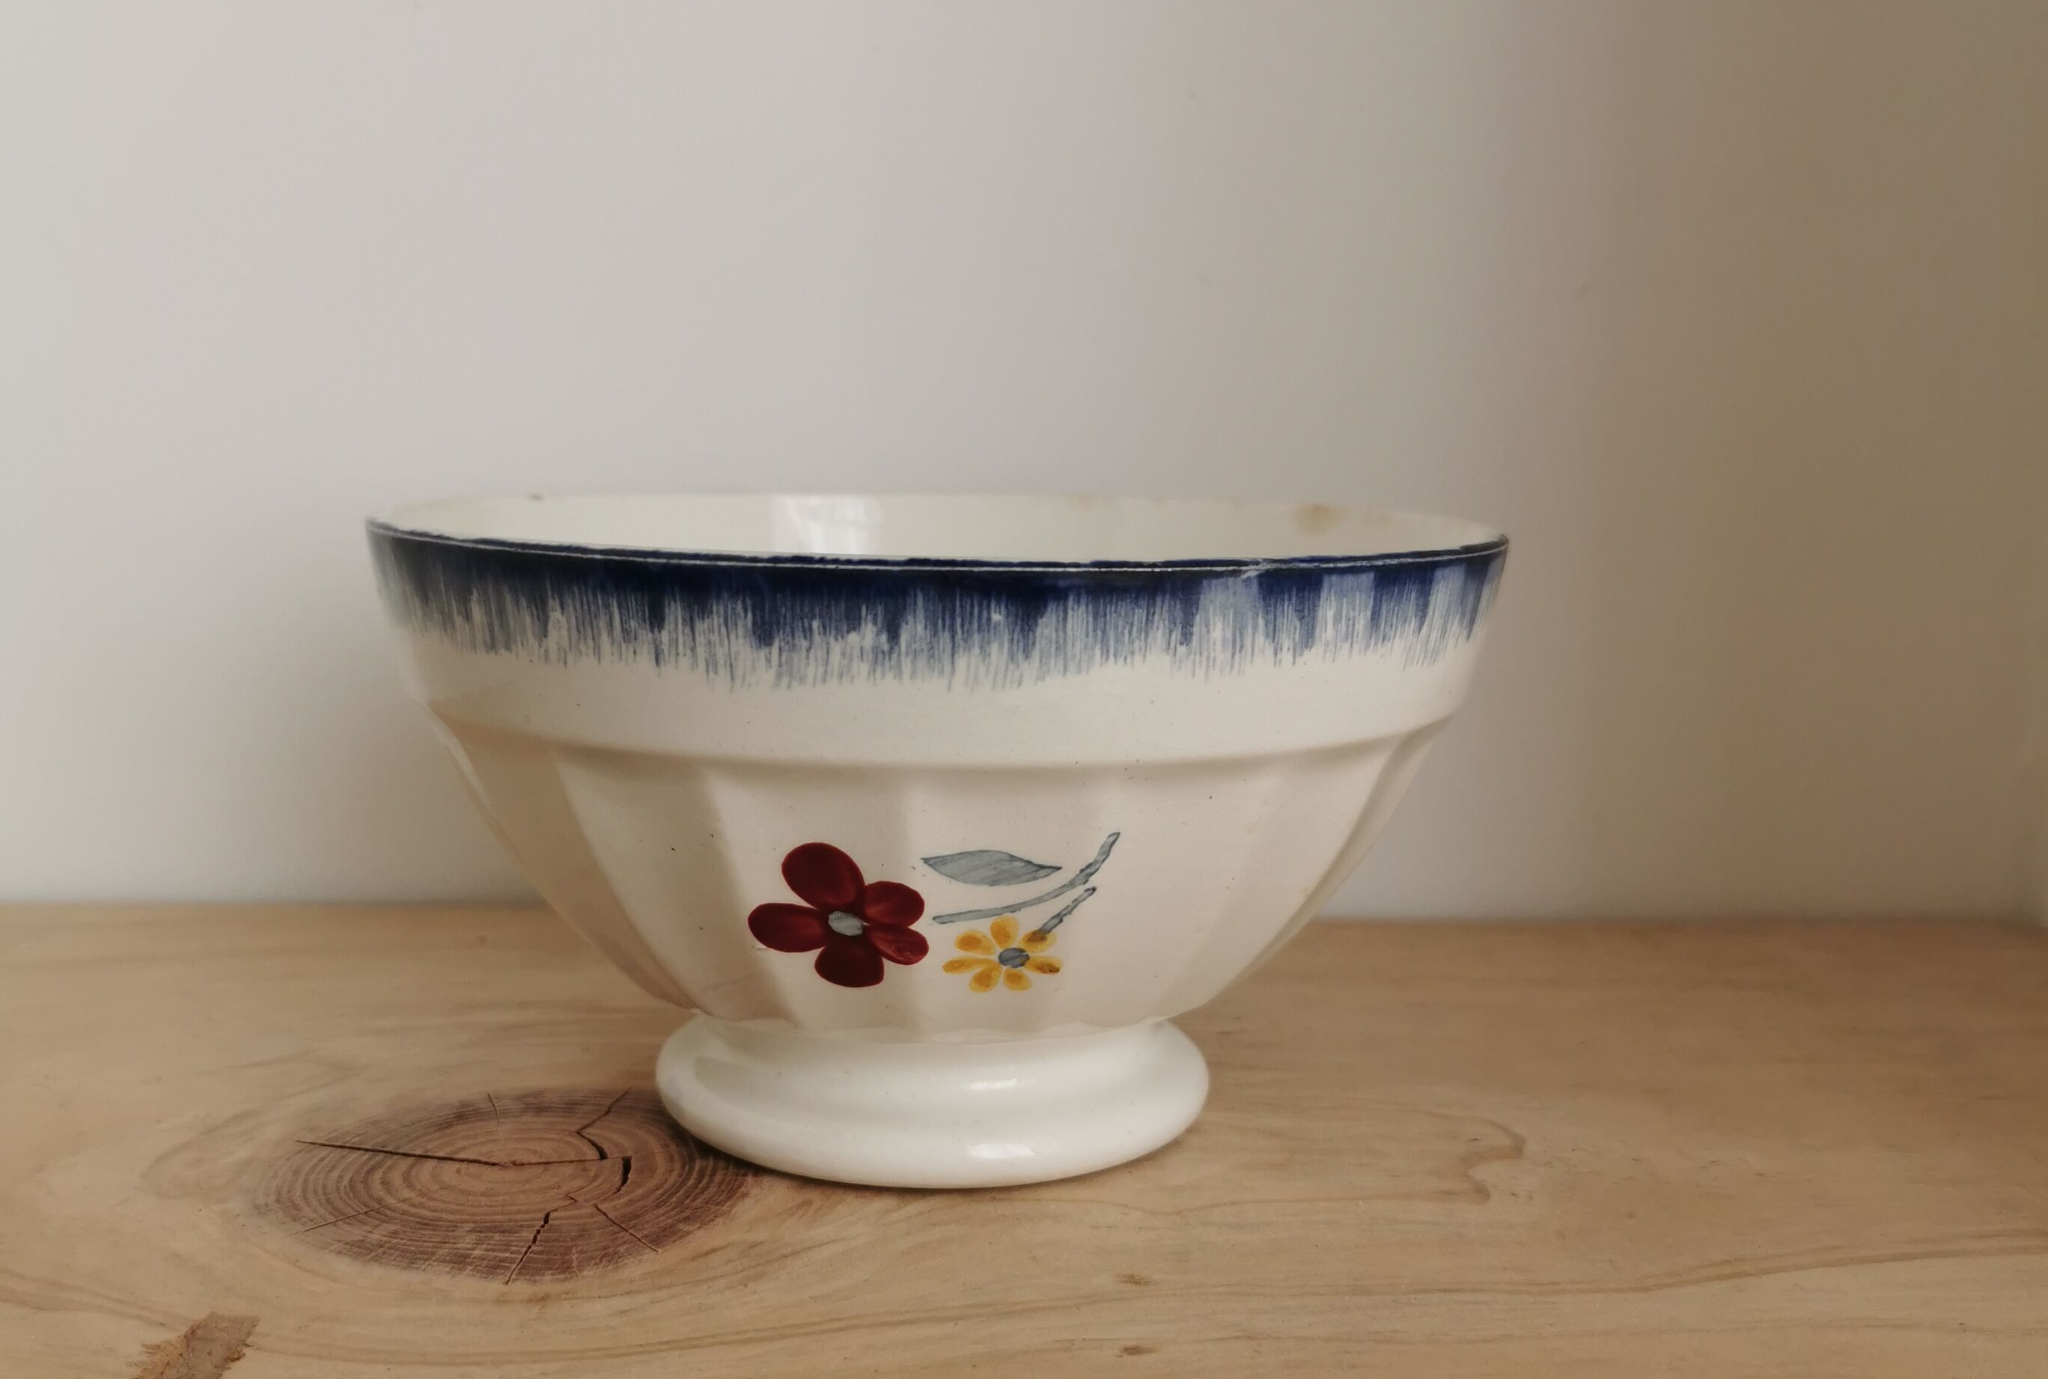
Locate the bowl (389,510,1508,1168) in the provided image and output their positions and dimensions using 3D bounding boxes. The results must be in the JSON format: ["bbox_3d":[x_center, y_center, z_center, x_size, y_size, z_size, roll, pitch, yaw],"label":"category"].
[{"bbox_3d":[-0.012,0.018,0.299,0.155,0.084,0.155,1,8,0],"label":"bowl"}]

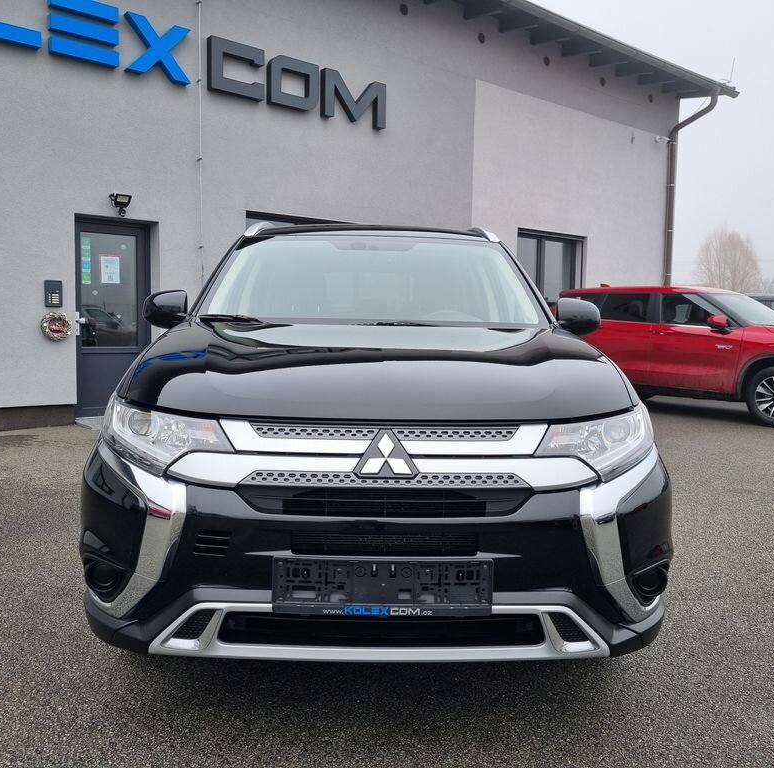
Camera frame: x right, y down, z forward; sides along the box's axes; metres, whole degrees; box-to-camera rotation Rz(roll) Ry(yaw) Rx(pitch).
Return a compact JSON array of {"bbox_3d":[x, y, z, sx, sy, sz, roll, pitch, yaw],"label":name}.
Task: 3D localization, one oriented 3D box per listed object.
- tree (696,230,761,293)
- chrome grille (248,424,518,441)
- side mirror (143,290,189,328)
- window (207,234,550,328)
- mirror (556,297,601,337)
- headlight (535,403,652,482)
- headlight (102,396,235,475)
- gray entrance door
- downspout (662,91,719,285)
[{"bbox_3d":[23.083,-6.518,52.314,4.500,8.018,4.500,1,4,0],"label":"tree"},{"bbox_3d":[-0.006,0.120,1.900,0.670,0.050,0.070,1,4,-2],"label":"chrome grille"},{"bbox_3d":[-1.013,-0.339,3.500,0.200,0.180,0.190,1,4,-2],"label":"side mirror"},{"bbox_3d":[-0.067,-0.489,3.530,1.480,0.220,0.960,1,34,-2],"label":"window"},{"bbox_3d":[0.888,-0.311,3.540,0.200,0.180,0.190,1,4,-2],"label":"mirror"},{"bbox_3d":[0.597,0.159,2.170,0.450,0.190,0.420,1,4,-2],"label":"headlight"},{"bbox_3d":[-0.616,0.141,2.150,0.450,0.190,0.420,1,4,-2],"label":"headlight"},{"bbox_3d":[-3.196,-0.760,8.923,0.950,2.220,0.100,-3,6,-39],"label":"gray entrance door"},{"bbox_3d":[5.982,-2.766,15.307,0.130,5.700,0.980,-3,6,-39],"label":"downspout"}]

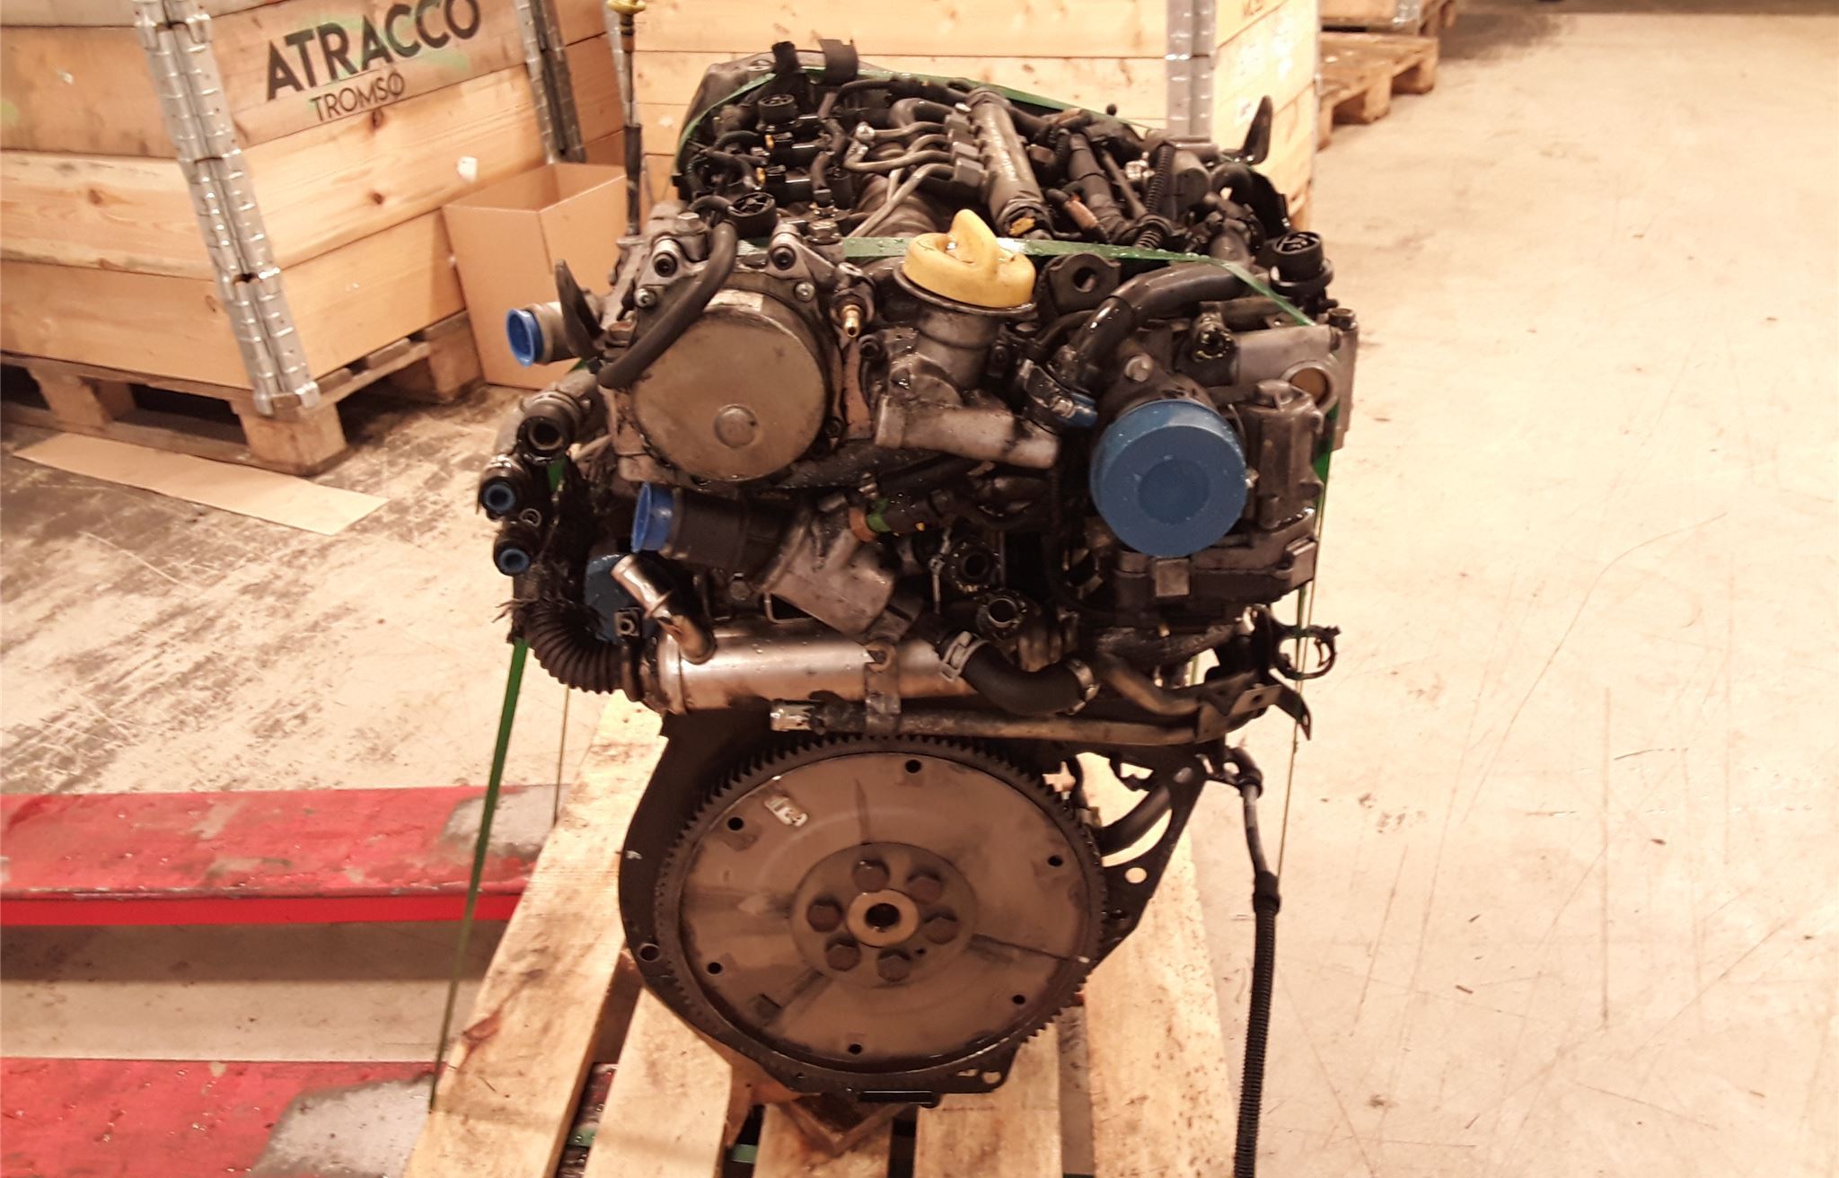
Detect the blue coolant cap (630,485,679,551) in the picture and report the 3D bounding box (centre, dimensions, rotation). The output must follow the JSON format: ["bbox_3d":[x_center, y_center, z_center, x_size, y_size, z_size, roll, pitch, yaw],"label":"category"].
[{"bbox_3d":[-0.147,-0.039,0.823,0.022,0.038,0.038,8,24,-21],"label":"blue coolant cap"}]

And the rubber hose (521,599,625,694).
[{"bbox_3d":[-0.204,0.034,0.873,0.056,0.050,0.042,-5,29,0],"label":"rubber hose"}]

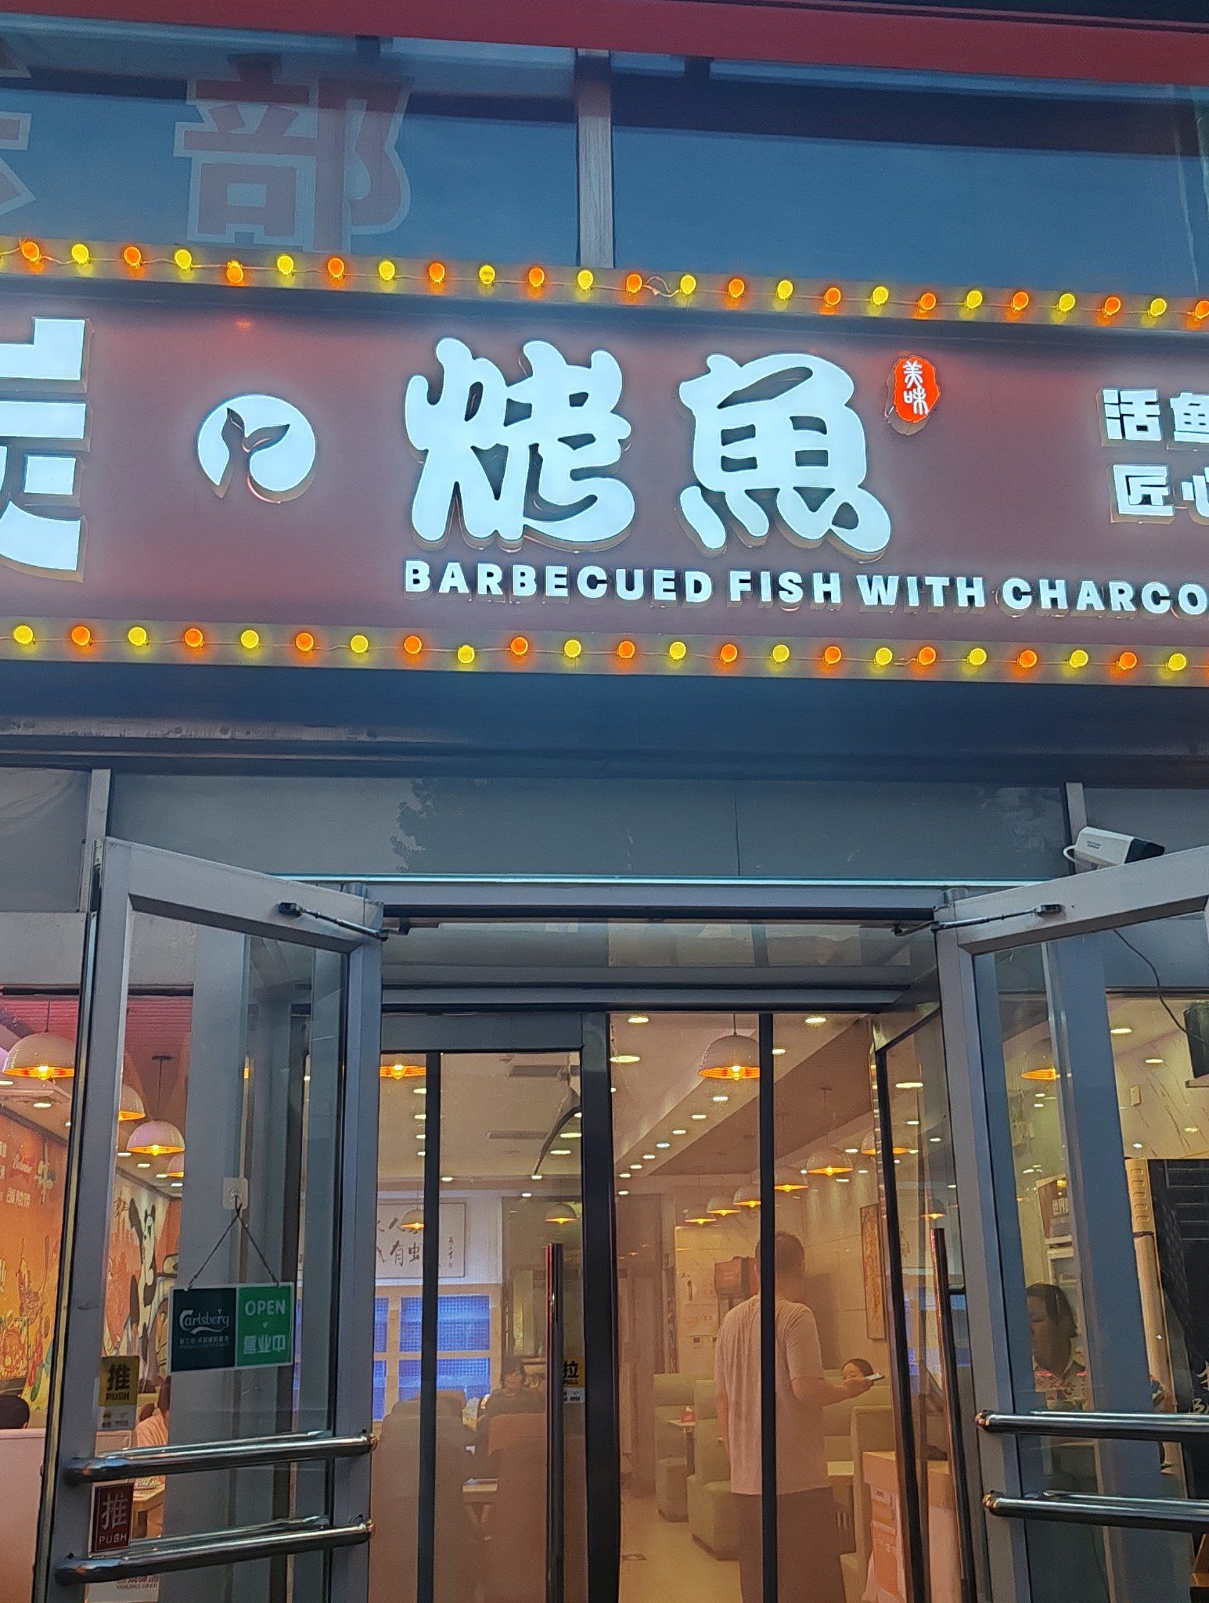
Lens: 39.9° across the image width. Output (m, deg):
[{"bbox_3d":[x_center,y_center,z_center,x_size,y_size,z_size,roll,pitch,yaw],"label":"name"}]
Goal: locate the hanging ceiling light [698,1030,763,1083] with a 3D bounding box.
[{"bbox_3d":[0.524,1.009,6.658,0.300,0.165,0.300,1,-18,-6],"label":"hanging ceiling light"}]

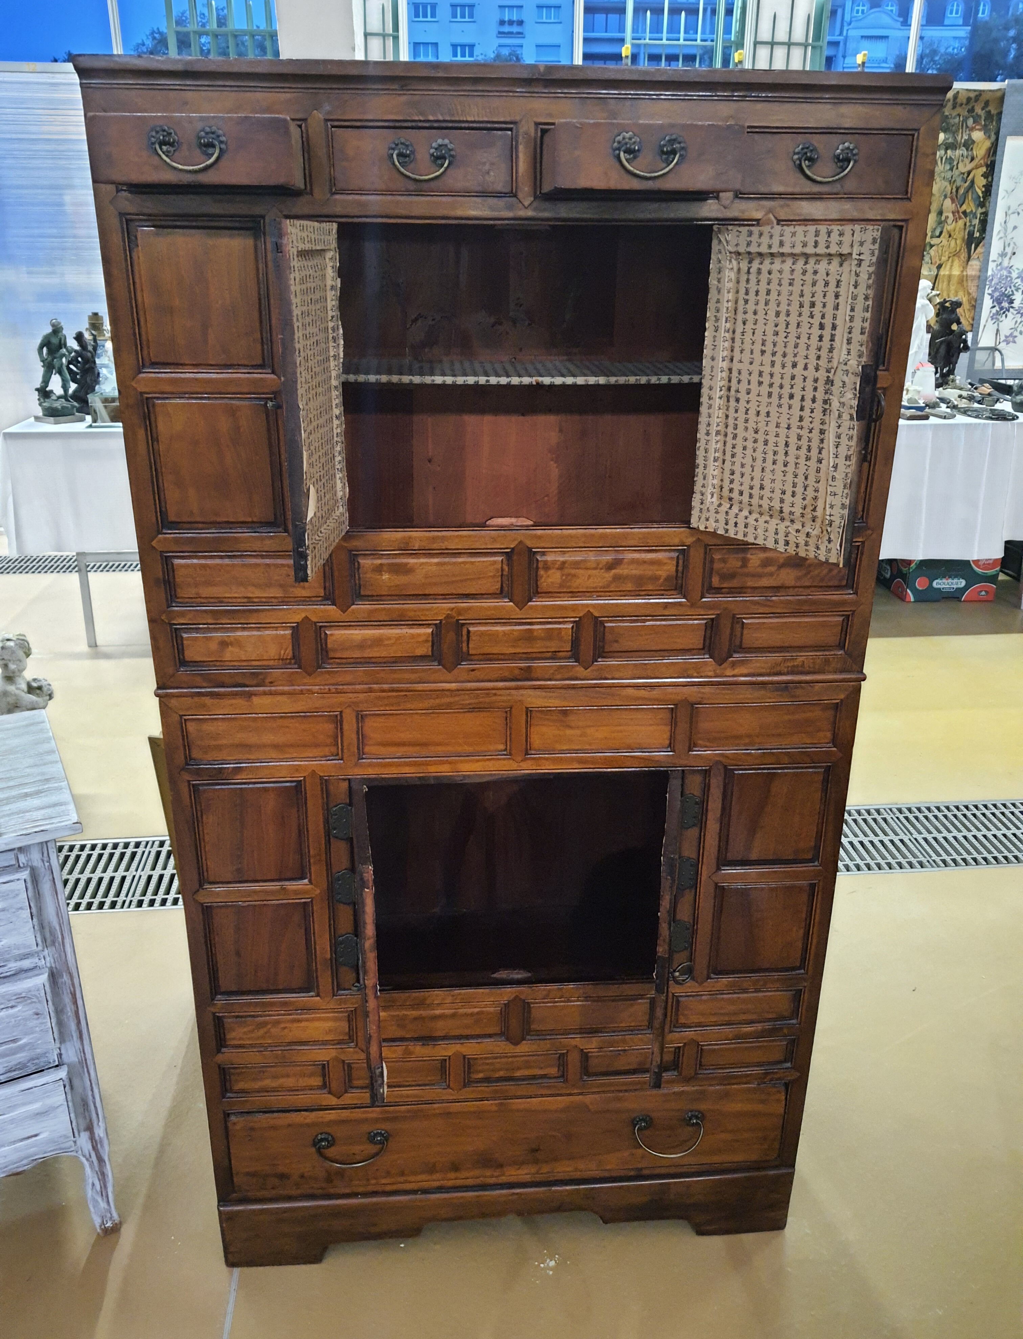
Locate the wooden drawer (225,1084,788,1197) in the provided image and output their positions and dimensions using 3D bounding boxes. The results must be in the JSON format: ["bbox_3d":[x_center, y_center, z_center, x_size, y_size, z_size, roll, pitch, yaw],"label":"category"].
[{"bbox_3d":[-0.012,0.588,1.569,0.765,0.150,0.360,-1,20,-4],"label":"wooden drawer"}]

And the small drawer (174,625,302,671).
[{"bbox_3d":[-0.318,-0.029,1.200,0.137,0.053,0.030,-1,21,-4],"label":"small drawer"}]

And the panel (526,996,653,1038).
[{"bbox_3d":[0.103,0.462,1.362,0.166,0.042,0.020,-1,21,-4],"label":"panel"}]

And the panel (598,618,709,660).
[{"bbox_3d":[0.164,-0.035,1.181,0.127,0.045,0.020,-1,21,-4],"label":"panel"}]

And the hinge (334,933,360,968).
[{"bbox_3d":[-0.208,0.355,1.294,0.028,0.047,0.008,-1,21,-4],"label":"hinge"}]

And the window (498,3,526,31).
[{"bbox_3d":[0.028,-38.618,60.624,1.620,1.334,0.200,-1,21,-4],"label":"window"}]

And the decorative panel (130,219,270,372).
[{"bbox_3d":[-0.306,-0.368,1.012,0.120,0.134,0.021,-1,20,-4],"label":"decorative panel"}]

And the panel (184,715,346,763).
[{"bbox_3d":[-0.297,0.080,1.237,0.184,0.061,0.020,-1,21,-4],"label":"panel"}]

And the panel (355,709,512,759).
[{"bbox_3d":[-0.094,0.075,1.253,0.182,0.062,0.020,-1,21,-4],"label":"panel"}]

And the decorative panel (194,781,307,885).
[{"bbox_3d":[-0.309,0.195,1.220,0.122,0.134,0.021,-1,20,-4],"label":"decorative panel"}]

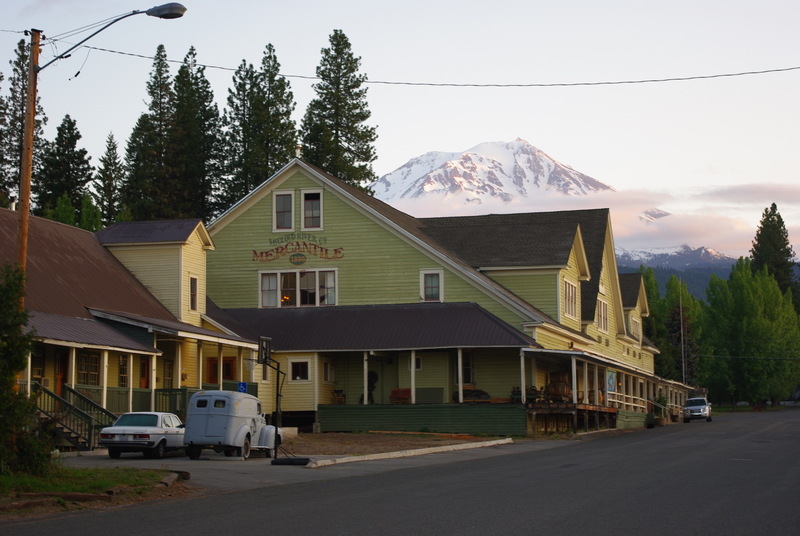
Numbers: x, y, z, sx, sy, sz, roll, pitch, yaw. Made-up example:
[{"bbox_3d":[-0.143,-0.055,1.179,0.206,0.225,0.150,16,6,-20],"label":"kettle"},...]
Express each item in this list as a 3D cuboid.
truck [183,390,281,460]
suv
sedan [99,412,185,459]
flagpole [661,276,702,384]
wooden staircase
[{"bbox_3d":[-5.142,4.828,51.321,1.900,2.050,4.900,-2,-5,12],"label":"truck"},{"bbox_3d":[20.572,9.775,115.225,1.840,1.740,4.450,-2,-5,13],"label":"suv"},{"bbox_3d":[-8.064,5.385,53.836,1.790,1.430,4.800,-1,-5,10],"label":"sedan"},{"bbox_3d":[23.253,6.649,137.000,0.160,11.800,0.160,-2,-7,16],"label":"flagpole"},{"bbox_3d":[-11.121,5.152,57.666,2.300,2.300,2.150,-2,-7,16],"label":"wooden staircase"}]

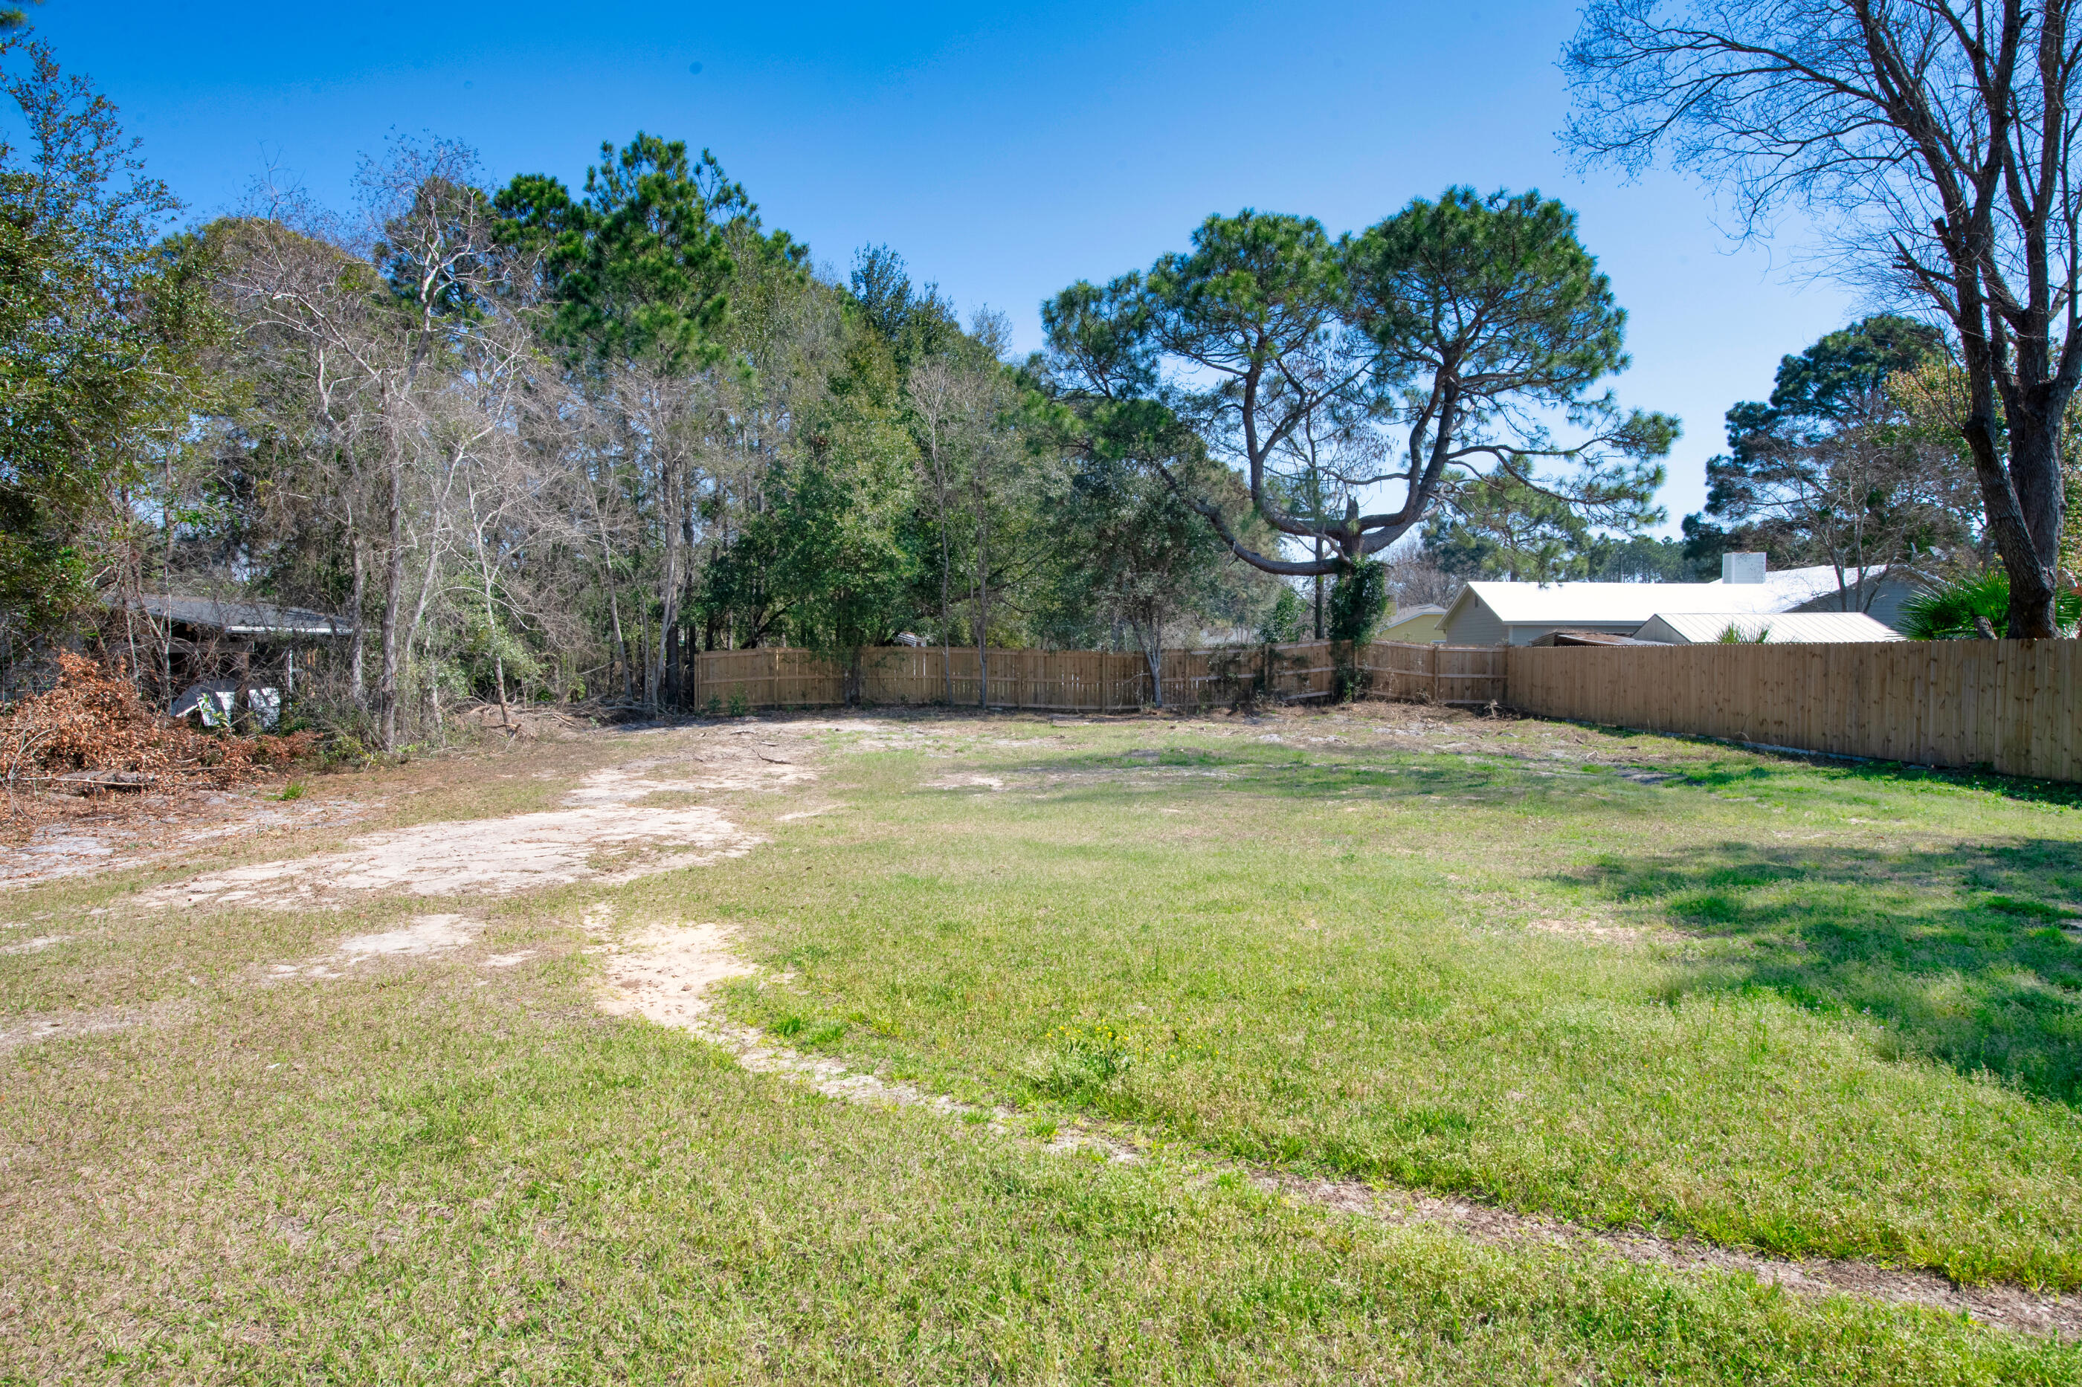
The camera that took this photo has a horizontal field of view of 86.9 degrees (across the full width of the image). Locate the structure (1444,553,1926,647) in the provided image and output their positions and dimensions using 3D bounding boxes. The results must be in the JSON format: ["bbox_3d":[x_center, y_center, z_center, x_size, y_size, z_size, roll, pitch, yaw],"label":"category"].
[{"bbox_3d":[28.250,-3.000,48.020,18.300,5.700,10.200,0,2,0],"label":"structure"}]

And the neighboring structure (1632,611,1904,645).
[{"bbox_3d":[16.500,-0.547,25.248,4.800,2.550,3.100,0,2,0],"label":"neighboring structure"}]

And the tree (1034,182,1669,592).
[{"bbox_3d":[9.900,-7.748,34.227,19.200,15.950,15.000,0,2,0],"label":"tree"}]

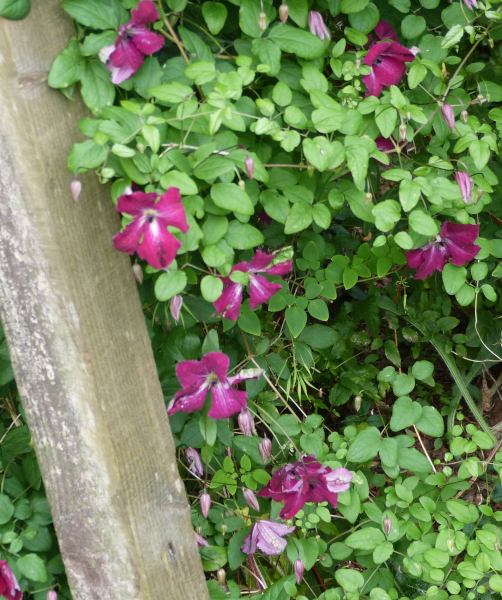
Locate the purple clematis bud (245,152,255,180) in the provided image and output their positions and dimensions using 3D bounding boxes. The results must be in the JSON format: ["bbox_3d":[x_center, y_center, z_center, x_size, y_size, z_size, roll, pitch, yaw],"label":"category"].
[{"bbox_3d":[-0.001,-0.125,2.160,0.009,0.024,0.009,-4,20,2],"label":"purple clematis bud"}]

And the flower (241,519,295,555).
[{"bbox_3d":[0.016,0.220,2.130,0.050,0.035,0.045,-10,-6,-1],"label":"flower"}]

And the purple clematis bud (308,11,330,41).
[{"bbox_3d":[0.062,-0.249,2.080,0.017,0.029,0.017,-26,15,9],"label":"purple clematis bud"}]

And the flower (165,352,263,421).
[{"bbox_3d":[-0.034,0.078,2.100,0.086,0.062,0.035,1,9,3],"label":"flower"}]

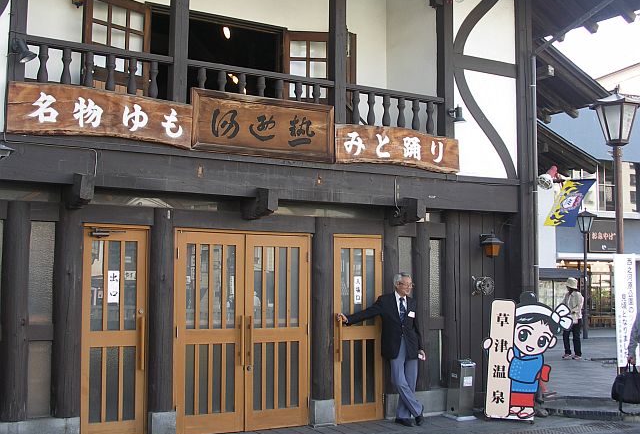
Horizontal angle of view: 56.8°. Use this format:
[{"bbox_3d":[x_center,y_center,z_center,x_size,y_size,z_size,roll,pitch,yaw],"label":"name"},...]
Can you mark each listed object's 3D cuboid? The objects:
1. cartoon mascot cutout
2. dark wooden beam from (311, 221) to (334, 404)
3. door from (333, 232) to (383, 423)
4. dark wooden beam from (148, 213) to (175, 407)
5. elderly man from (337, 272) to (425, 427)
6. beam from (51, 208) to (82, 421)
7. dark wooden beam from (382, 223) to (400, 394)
[{"bbox_3d":[2.343,1.575,6.680,0.945,1.410,0.070,-1,-5,18],"label":"cartoon mascot cutout"},{"bbox_3d":[0.027,0.965,6.340,0.230,1.904,0.230,0,-5,0],"label":"dark wooden beam"},{"bbox_3d":[0.432,1.218,6.519,0.642,2.024,0.080,2,-5,-26],"label":"door"},{"bbox_3d":[-1.491,0.858,5.601,0.230,1.871,0.230,2,-5,-26],"label":"dark wooden beam"},{"bbox_3d":[0.668,1.411,6.392,0.960,1.631,0.500,3,-7,-28],"label":"elderly man"},{"bbox_3d":[-2.365,0.867,5.541,0.246,1.979,0.246,3,-6,-23],"label":"beam"},{"bbox_3d":[0.839,1.042,6.917,0.210,1.990,0.210,0,-6,0],"label":"dark wooden beam"}]

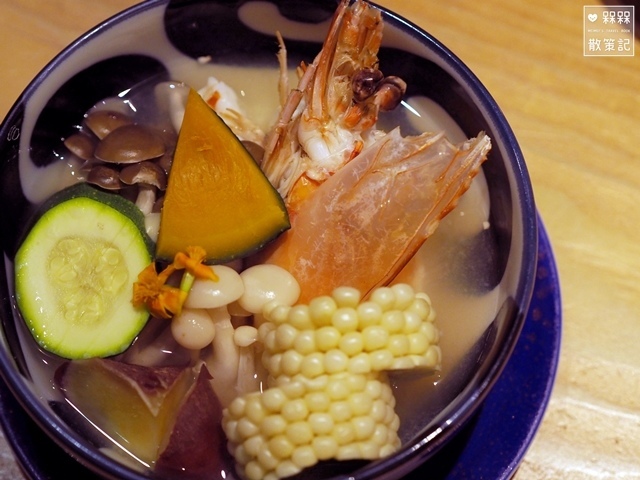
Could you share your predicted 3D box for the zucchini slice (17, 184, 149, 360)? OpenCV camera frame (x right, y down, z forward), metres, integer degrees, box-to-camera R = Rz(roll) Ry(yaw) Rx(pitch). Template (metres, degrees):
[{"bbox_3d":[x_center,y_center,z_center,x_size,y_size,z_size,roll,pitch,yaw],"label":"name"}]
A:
[{"bbox_3d":[-0.067,0.009,0.473,0.038,0.014,0.047,-2,106,-5],"label":"zucchini slice"}]

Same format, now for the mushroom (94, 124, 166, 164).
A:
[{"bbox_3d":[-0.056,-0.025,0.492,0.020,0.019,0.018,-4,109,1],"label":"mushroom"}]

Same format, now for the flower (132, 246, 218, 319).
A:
[{"bbox_3d":[-0.040,0.012,0.465,0.024,0.013,0.017,0,67,2],"label":"flower"}]

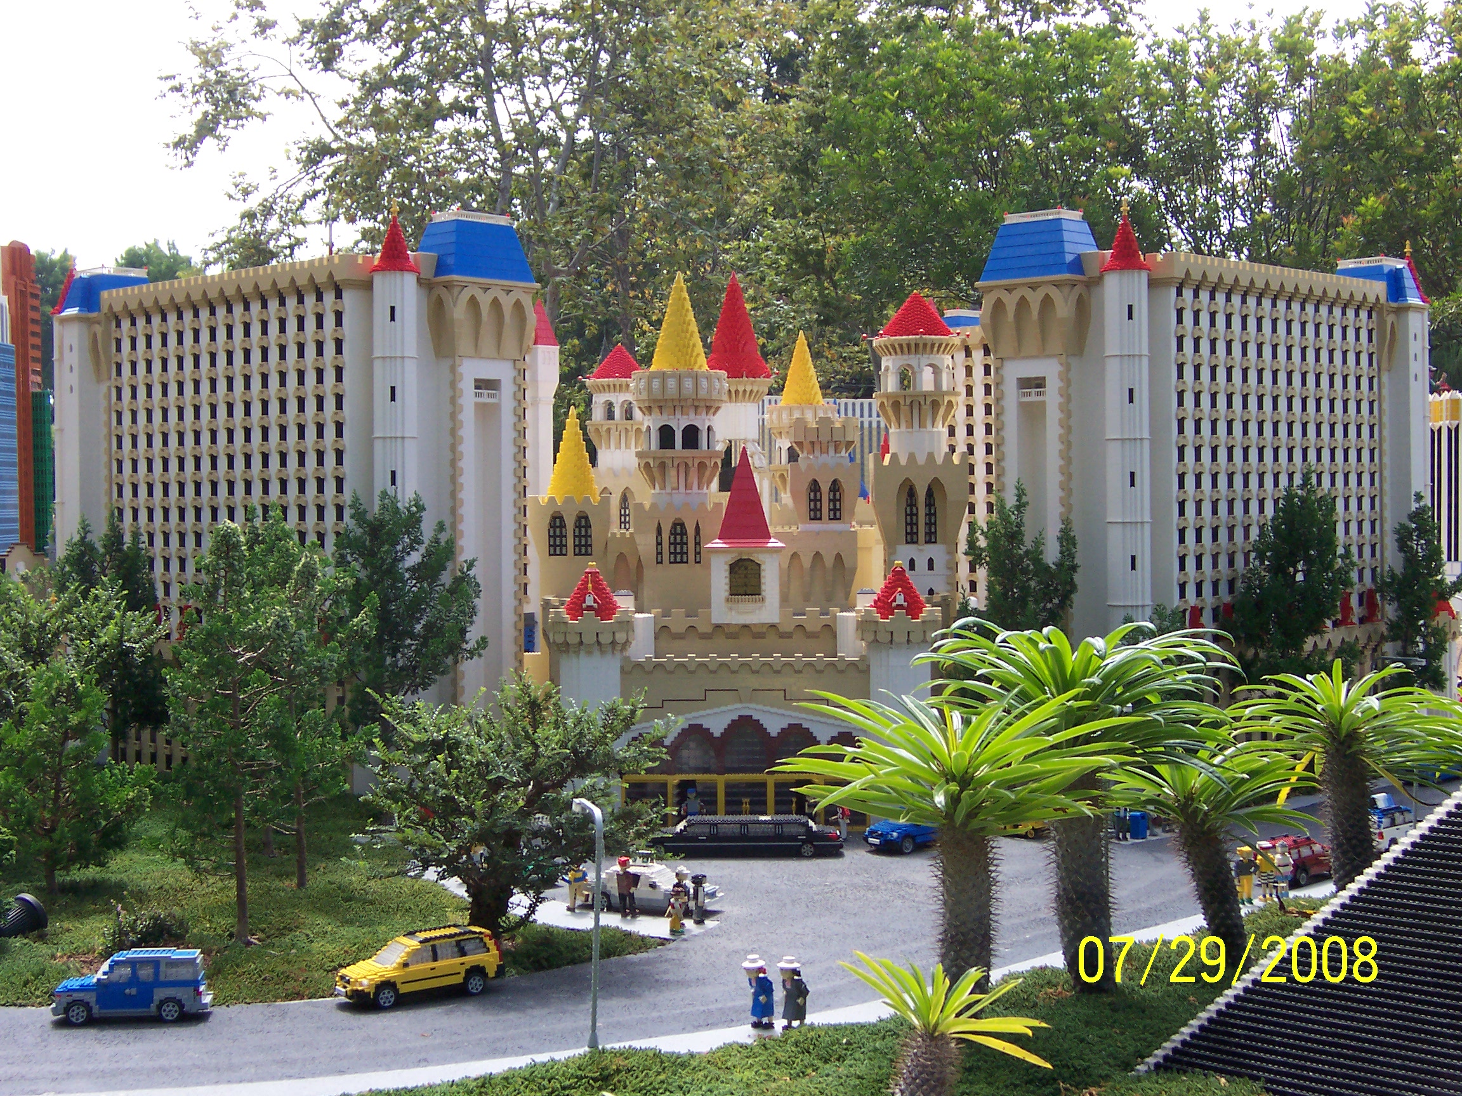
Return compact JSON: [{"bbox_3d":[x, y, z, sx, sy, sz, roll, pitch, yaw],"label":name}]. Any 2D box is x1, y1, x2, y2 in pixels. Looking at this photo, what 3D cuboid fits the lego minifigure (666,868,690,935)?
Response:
[{"bbox_3d":[-0.089,0.603,3.530,0.042,0.115,0.040,0,2,37],"label":"lego minifigure"}]

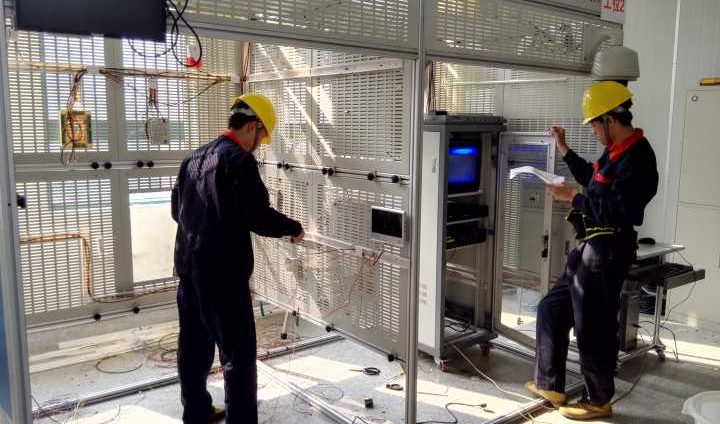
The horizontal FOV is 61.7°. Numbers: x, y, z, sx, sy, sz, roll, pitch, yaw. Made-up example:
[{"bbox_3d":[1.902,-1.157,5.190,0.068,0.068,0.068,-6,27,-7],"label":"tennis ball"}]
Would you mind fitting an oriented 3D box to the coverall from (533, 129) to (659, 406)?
[{"bbox_3d":[1.294,0.308,3.317,0.600,1.480,0.530,-2,8,-20],"label":"coverall"}]

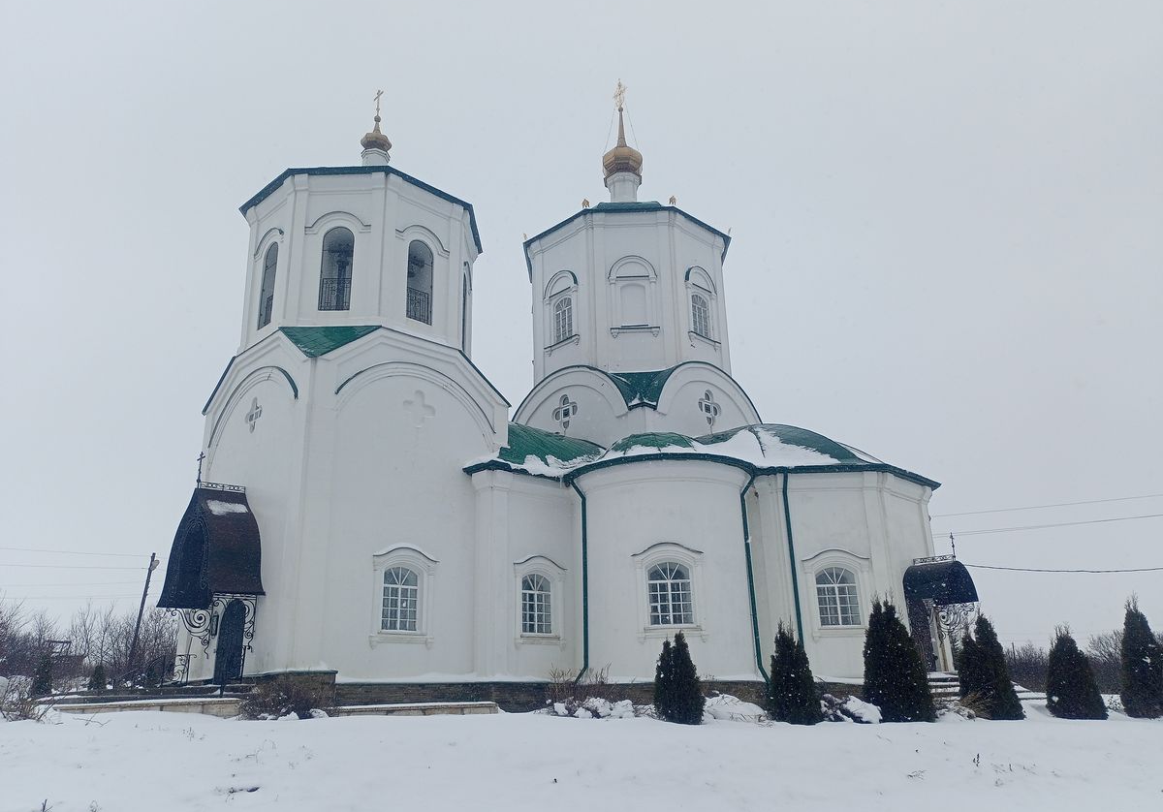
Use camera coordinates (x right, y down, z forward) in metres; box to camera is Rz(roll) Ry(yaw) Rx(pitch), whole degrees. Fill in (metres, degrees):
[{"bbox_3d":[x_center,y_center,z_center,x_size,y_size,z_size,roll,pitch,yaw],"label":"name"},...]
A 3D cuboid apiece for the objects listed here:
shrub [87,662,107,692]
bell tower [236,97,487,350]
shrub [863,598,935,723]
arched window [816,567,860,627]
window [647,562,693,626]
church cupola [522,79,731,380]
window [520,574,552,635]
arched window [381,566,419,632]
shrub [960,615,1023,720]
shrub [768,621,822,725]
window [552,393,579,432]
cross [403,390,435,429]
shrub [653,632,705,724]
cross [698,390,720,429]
[{"bbox_3d":[-14.922,8.380,28.996,0.563,0.924,0.563,-1,-20,0],"label":"shrub"},{"bbox_3d":[-7.598,-6.368,33.374,7.800,11.735,7.800,-1,-20,0],"label":"bell tower"},{"bbox_3d":[8.092,6.486,23.982,1.715,3.059,1.715,-1,-20,0],"label":"shrub"},{"bbox_3d":[7.804,5.827,28.637,1.279,1.812,0.200,-1,-20,0],"label":"arched window"},{"bbox_3d":[2.442,5.183,26.093,1.151,1.748,0.200,-2,-21,0],"label":"window"},{"bbox_3d":[2.085,-8.071,44.365,9.227,17.752,9.227,-1,-20,0],"label":"church cupola"},{"bbox_3d":[-1.319,5.774,27.555,1.277,1.757,0.200,18,-28,-42],"label":"window"},{"bbox_3d":[-4.945,5.225,25.706,1.193,1.746,0.200,18,-28,-42],"label":"arched window"},{"bbox_3d":[10.209,6.604,23.787,1.420,2.561,1.420,-2,-21,0],"label":"shrub"},{"bbox_3d":[4.843,6.141,21.714,1.215,2.290,1.215,-2,-21,0],"label":"shrub"},{"bbox_3d":[-0.647,0.255,38.054,0.200,1.667,1.469,18,-28,-42],"label":"window"},{"bbox_3d":[-4.795,0.124,27.823,1.111,1.224,0.120,18,-28,-42],"label":"cross"},{"bbox_3d":[2.107,5.989,20.782,1.101,1.982,1.101,-2,-21,0],"label":"shrub"},{"bbox_3d":[5.157,0.137,38.063,1.424,1.751,0.200,18,-28,-42],"label":"cross"}]

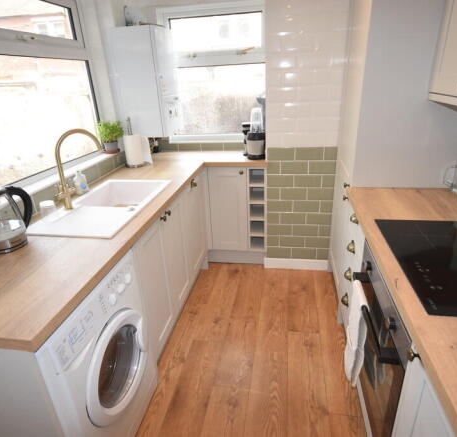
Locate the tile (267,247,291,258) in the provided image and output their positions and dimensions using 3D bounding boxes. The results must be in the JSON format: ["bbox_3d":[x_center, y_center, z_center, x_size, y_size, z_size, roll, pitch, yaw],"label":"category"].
[{"bbox_3d":[0.424,0.284,2.712,0.198,0.100,0.009,1,24,10],"label":"tile"}]

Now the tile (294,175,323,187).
[{"bbox_3d":[0.586,-0.272,2.412,0.199,0.098,0.010,1,24,11],"label":"tile"}]

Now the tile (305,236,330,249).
[{"bbox_3d":[0.720,0.196,2.636,0.200,0.100,0.009,1,24,10],"label":"tile"}]

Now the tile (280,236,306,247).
[{"bbox_3d":[0.515,0.190,2.625,0.196,0.099,0.010,2,24,10],"label":"tile"}]

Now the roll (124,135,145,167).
[{"bbox_3d":[-0.707,-0.505,2.461,0.122,0.220,0.122,-3,24,1],"label":"roll"}]

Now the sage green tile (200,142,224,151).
[{"bbox_3d":[-0.137,-0.611,2.813,0.197,0.070,0.010,2,24,10],"label":"sage green tile"}]

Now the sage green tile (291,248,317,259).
[{"bbox_3d":[0.625,0.287,2.695,0.200,0.100,0.009,1,24,10],"label":"sage green tile"}]

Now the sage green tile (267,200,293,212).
[{"bbox_3d":[0.401,-0.091,2.521,0.193,0.099,0.010,2,24,10],"label":"sage green tile"}]

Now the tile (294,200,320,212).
[{"bbox_3d":[0.601,-0.087,2.516,0.199,0.100,0.009,1,24,10],"label":"tile"}]

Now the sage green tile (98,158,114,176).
[{"bbox_3d":[-0.844,-0.364,2.266,0.009,0.097,0.198,1,24,10],"label":"sage green tile"}]

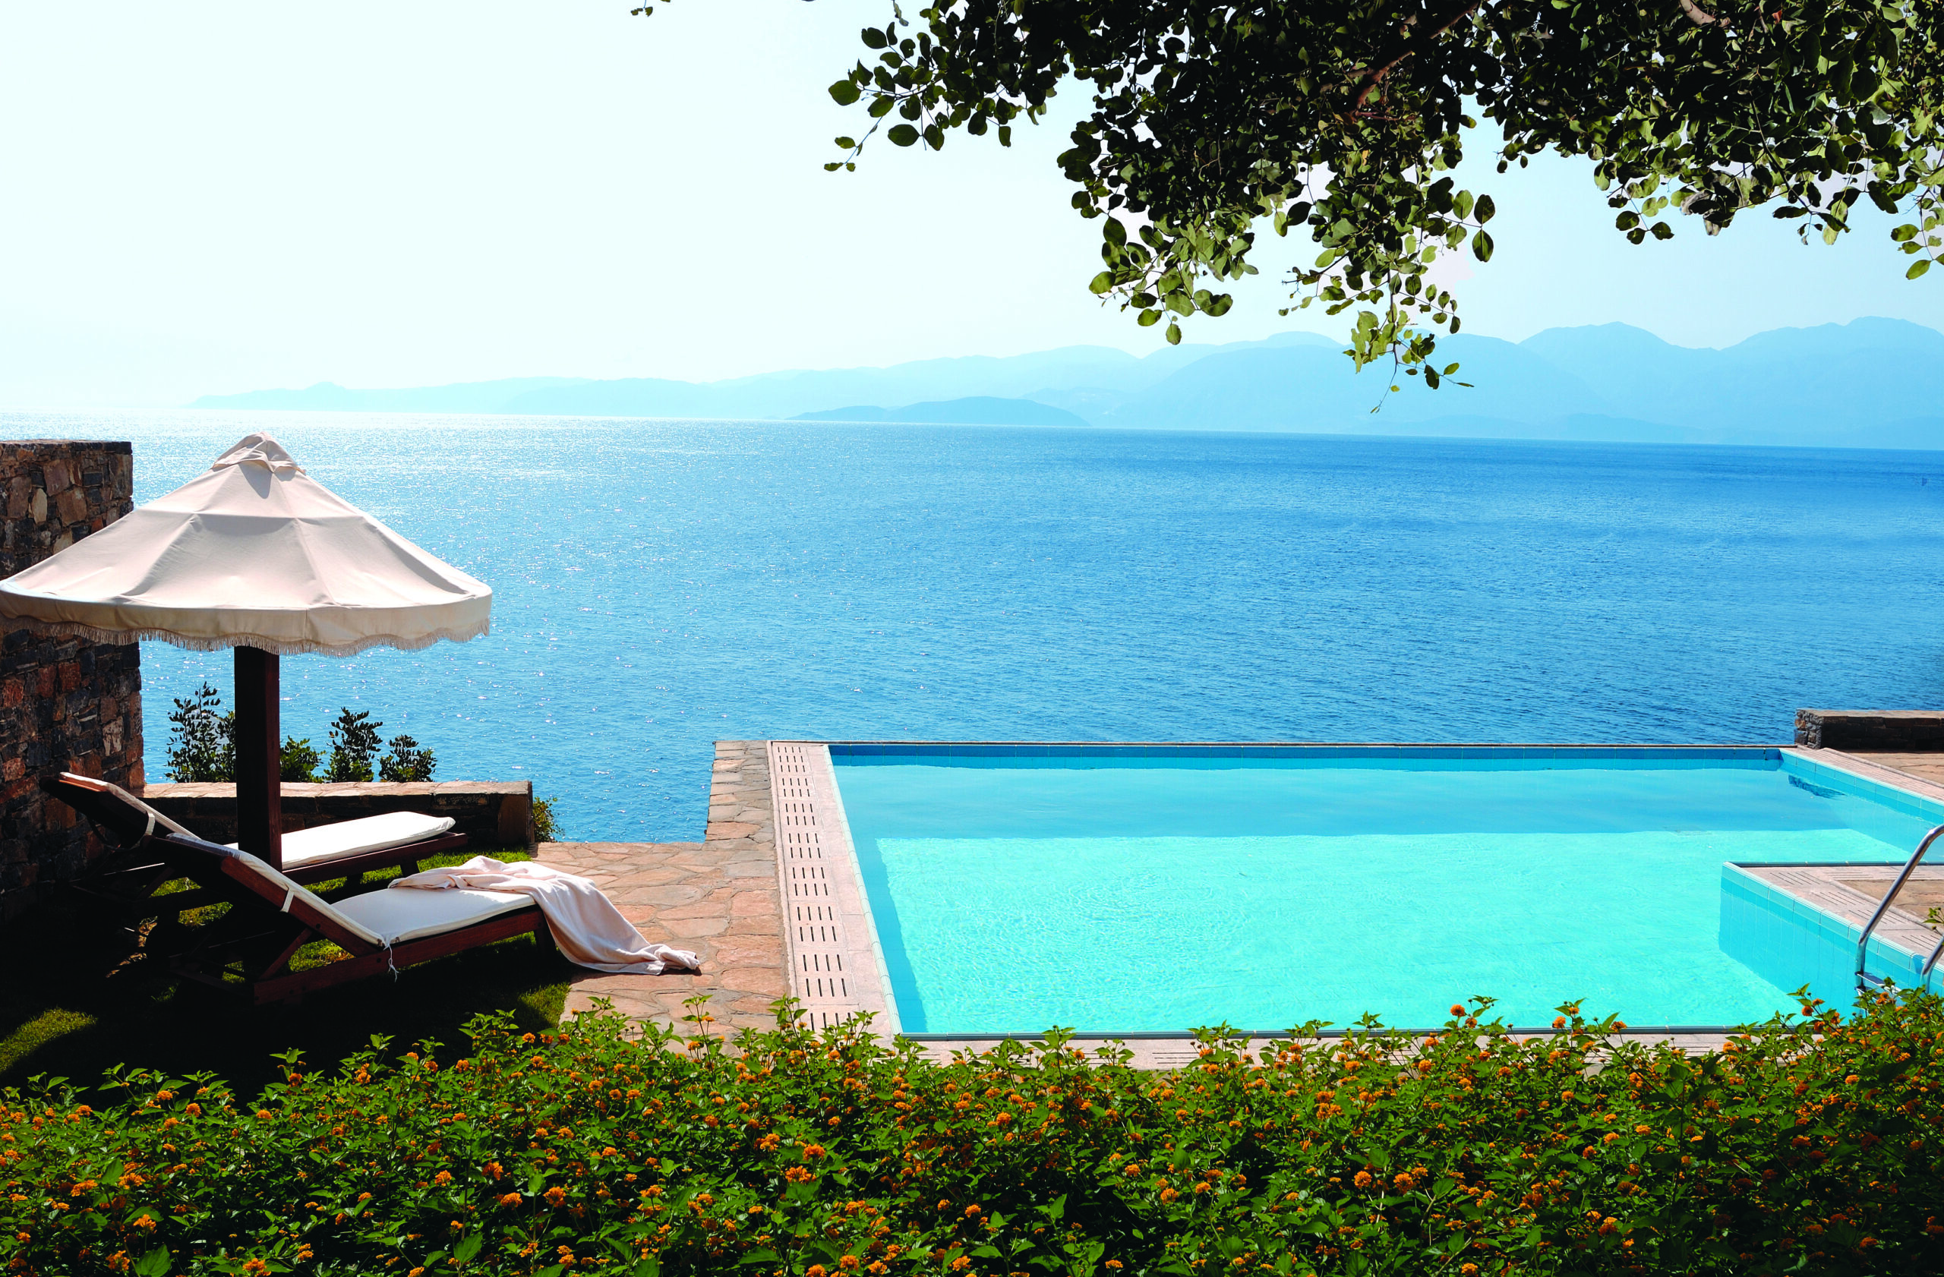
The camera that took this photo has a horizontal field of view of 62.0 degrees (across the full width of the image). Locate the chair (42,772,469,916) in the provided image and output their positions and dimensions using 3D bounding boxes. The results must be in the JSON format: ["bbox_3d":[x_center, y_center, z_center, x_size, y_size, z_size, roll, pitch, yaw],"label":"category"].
[{"bbox_3d":[-3.875,1.091,9.006,0.630,0.910,1.990,7,10,39],"label":"chair"}]

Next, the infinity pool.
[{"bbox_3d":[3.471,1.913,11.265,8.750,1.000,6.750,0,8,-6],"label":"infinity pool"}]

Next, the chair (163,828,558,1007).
[{"bbox_3d":[-2.800,1.263,7.876,0.630,0.910,1.970,7,10,38],"label":"chair"}]

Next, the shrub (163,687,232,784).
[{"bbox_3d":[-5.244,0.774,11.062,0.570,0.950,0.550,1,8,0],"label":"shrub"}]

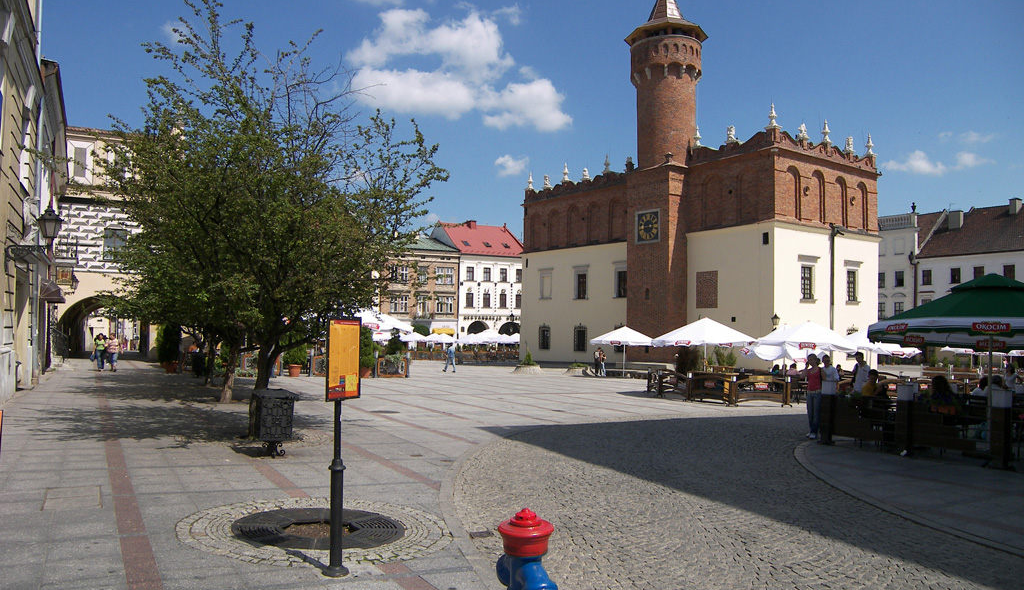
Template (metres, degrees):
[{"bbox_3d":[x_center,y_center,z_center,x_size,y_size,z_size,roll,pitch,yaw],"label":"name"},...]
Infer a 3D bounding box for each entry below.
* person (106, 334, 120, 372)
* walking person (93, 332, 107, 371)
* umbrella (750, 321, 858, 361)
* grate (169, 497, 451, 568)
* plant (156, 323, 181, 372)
[{"bbox_3d":[-17.031,2.431,30.437,0.580,1.630,0.400,2,-3,-29],"label":"person"},{"bbox_3d":[-17.609,2.440,30.437,0.550,1.630,0.400,2,-3,-29],"label":"walking person"},{"bbox_3d":[10.841,2.368,25.923,3.750,2.800,3.750,1,-3,0],"label":"umbrella"},{"bbox_3d":[-1.681,2.022,6.200,2.280,0.080,2.280,3,-5,0],"label":"grate"},{"bbox_3d":[-14.998,2.336,31.000,1.030,2.180,1.030,1,-3,0],"label":"plant"}]

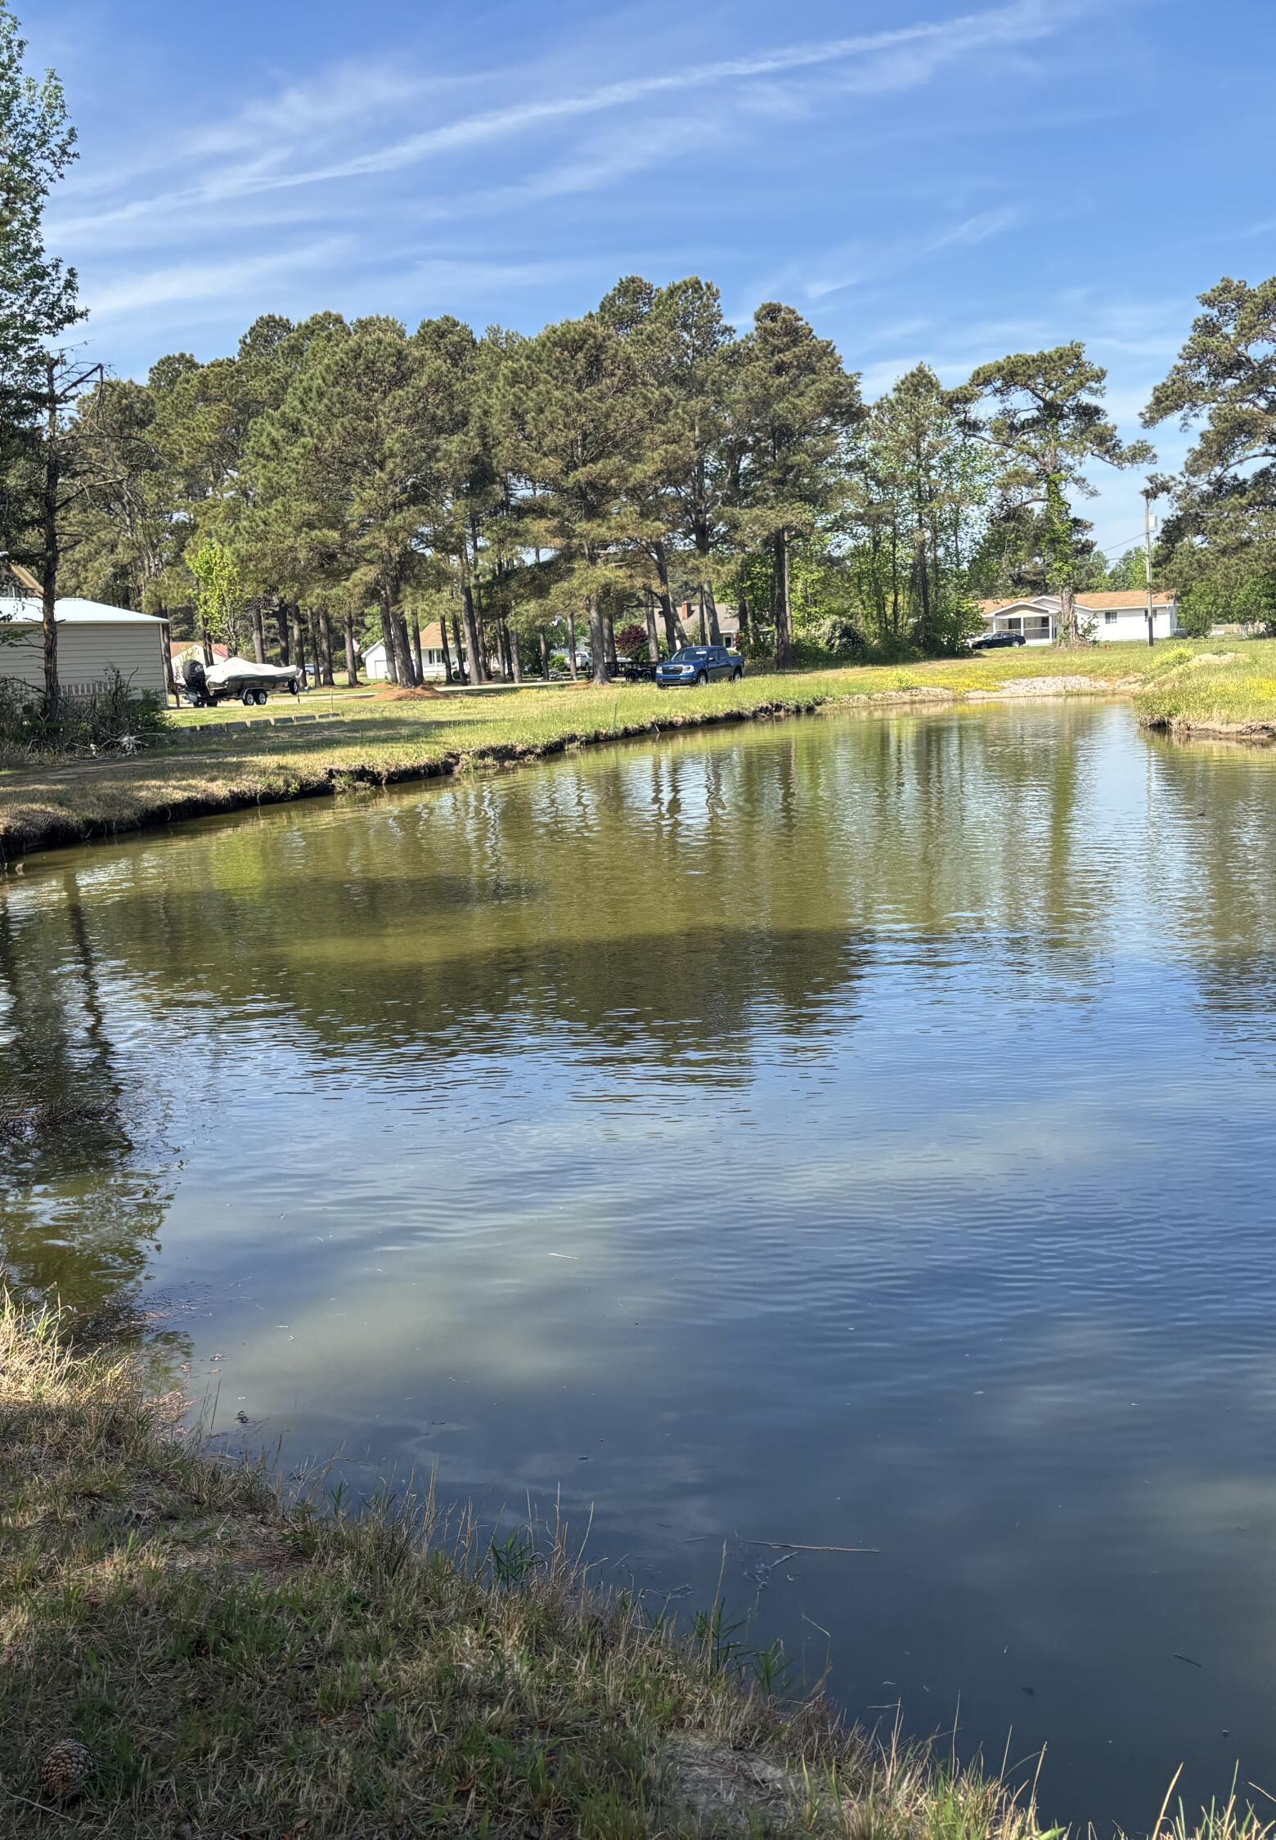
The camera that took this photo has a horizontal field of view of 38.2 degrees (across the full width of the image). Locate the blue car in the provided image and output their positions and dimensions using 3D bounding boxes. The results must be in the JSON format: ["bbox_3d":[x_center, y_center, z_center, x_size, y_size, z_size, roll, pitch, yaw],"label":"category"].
[{"bbox_3d":[2.696,-11.128,80.373,1.920,1.745,5.070,1,9,26],"label":"blue car"}]

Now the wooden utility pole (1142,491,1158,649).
[{"bbox_3d":[34.051,-23.320,122.251,0.330,10.300,0.330,0,9,16],"label":"wooden utility pole"}]

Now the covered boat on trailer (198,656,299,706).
[{"bbox_3d":[-15.912,-9.839,75.355,2.350,2.000,7.000,1,9,27],"label":"covered boat on trailer"}]

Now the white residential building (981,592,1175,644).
[{"bbox_3d":[36.966,-25.624,156.687,17.000,4.300,10.500,0,9,20],"label":"white residential building"}]

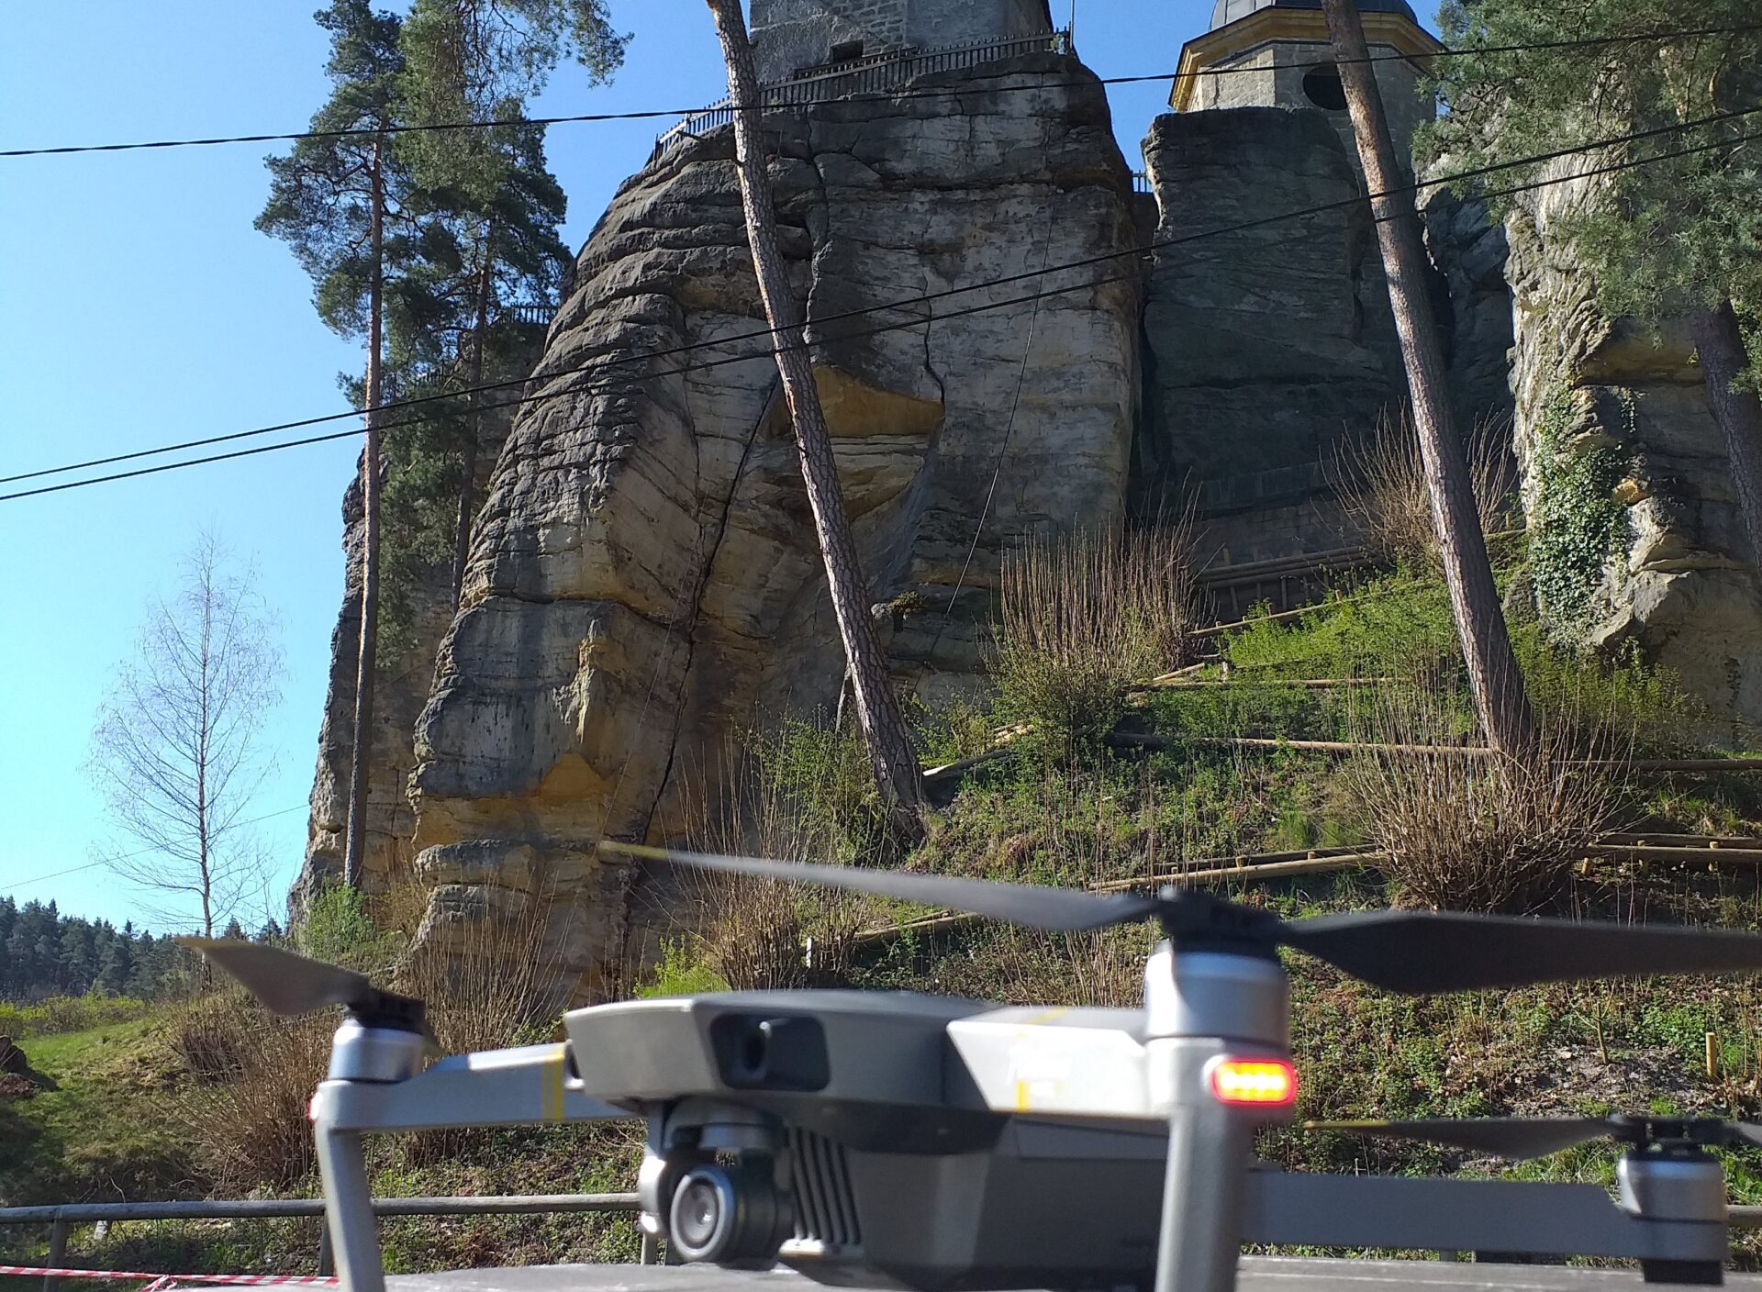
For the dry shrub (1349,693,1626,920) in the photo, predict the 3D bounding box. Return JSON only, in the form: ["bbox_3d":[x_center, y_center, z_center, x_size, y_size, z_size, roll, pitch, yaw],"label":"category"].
[{"bbox_3d":[6.222,1.587,18.155,2.946,2.342,2.946,0,-14,0],"label":"dry shrub"}]

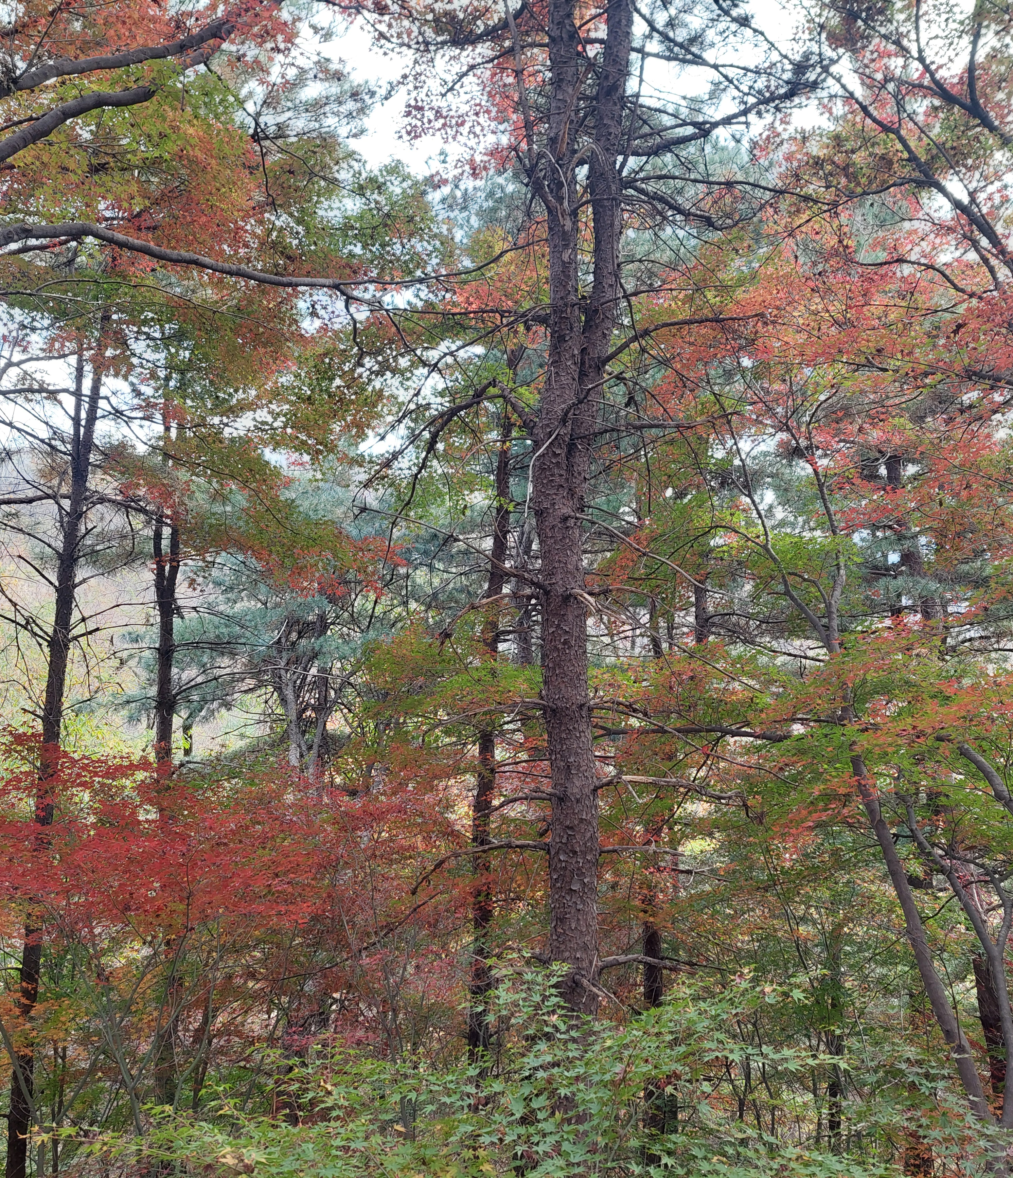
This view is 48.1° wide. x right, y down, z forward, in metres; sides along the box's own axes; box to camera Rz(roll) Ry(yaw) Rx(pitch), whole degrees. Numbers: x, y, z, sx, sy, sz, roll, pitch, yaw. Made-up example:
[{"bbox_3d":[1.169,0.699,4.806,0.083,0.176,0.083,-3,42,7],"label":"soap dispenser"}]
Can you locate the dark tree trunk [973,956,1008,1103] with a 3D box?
[{"bbox_3d":[3.096,2.816,7.200,0.170,0.970,0.170,-5,-7,0],"label":"dark tree trunk"}]

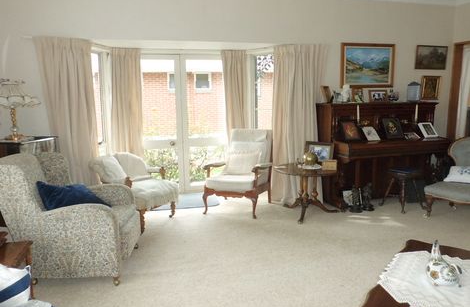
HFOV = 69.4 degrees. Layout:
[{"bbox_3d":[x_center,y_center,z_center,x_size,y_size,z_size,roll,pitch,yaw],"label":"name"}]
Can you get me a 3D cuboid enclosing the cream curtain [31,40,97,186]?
[{"bbox_3d":[-1.754,-0.213,3.684,0.550,2.030,0.130,-4,10,-16],"label":"cream curtain"}]

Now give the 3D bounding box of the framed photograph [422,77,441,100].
[{"bbox_3d":[2.870,-0.957,4.962,0.323,0.340,0.035,-4,10,-16],"label":"framed photograph"}]

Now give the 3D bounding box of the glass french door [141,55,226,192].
[{"bbox_3d":[-0.701,-0.391,4.758,1.379,1.940,0.069,-3,9,-15],"label":"glass french door"}]

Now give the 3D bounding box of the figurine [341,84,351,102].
[{"bbox_3d":[1.393,-0.753,4.258,0.108,0.236,0.099,-3,9,-15],"label":"figurine"}]

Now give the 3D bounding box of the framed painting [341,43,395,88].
[{"bbox_3d":[1.769,-1.154,4.493,0.823,0.556,0.039,-3,9,-15],"label":"framed painting"}]

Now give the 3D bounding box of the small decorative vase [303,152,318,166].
[{"bbox_3d":[0.921,0.063,4.084,0.160,0.160,0.160,-1,10,1],"label":"small decorative vase"}]

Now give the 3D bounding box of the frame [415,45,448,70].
[{"bbox_3d":[2.765,-1.338,4.761,0.534,0.320,0.029,-3,9,-15],"label":"frame"}]

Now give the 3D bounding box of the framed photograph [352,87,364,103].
[{"bbox_3d":[1.555,-0.736,4.306,0.153,0.197,0.039,-4,-3,-21],"label":"framed photograph"}]

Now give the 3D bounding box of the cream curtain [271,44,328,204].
[{"bbox_3d":[0.797,-0.345,4.250,0.761,1.959,0.168,-3,9,-15],"label":"cream curtain"}]

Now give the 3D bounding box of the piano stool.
[{"bbox_3d":[2.003,0.419,4.041,0.384,0.463,0.384,-3,9,-15],"label":"piano stool"}]

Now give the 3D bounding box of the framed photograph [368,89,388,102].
[{"bbox_3d":[1.931,-0.764,4.564,0.265,0.155,0.040,-2,10,-7],"label":"framed photograph"}]

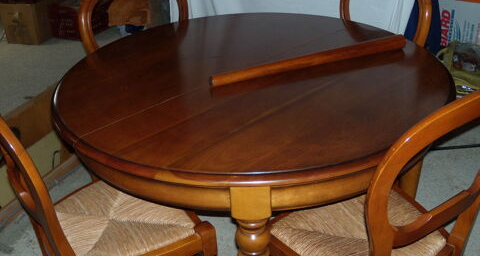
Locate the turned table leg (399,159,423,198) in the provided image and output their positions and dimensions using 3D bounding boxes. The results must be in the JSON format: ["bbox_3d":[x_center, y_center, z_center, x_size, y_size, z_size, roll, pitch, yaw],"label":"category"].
[{"bbox_3d":[0.563,0.161,1.655,0.080,0.700,0.080,-2,29,3],"label":"turned table leg"}]

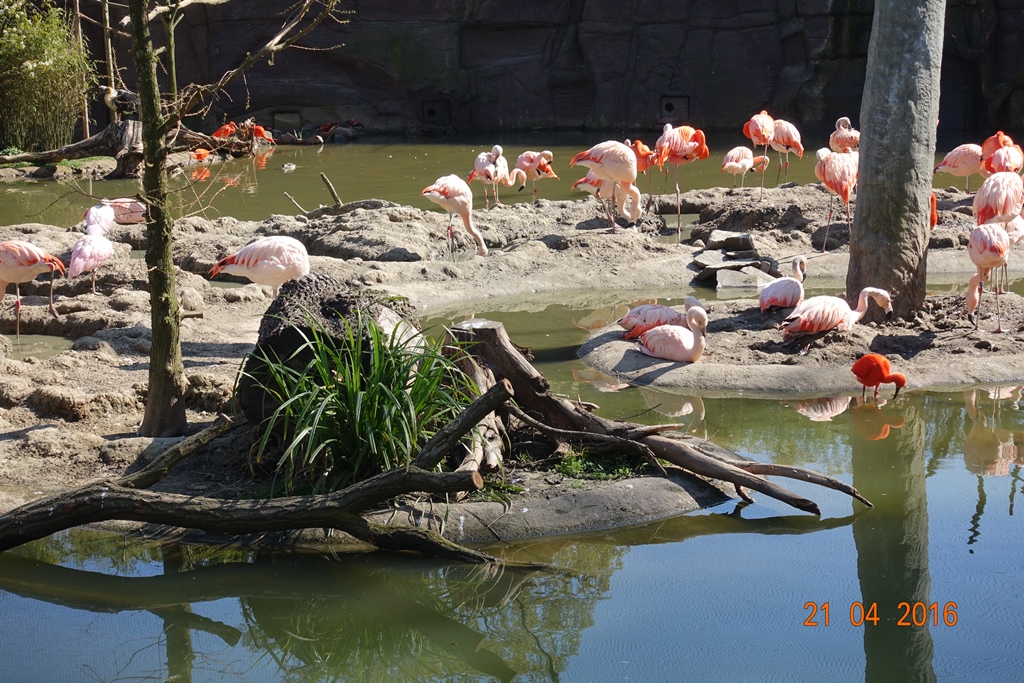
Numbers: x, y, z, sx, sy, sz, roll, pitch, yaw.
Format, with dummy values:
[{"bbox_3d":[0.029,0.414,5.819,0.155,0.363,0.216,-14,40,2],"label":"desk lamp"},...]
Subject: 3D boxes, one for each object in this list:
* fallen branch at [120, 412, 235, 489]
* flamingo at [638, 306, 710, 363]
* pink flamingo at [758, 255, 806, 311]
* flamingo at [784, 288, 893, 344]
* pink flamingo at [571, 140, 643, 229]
[{"bbox_3d":[-1.680,0.541,9.970,0.580,0.320,0.120,-5,11,-20],"label":"fallen branch"},{"bbox_3d":[1.022,-0.044,12.600,0.450,0.330,0.270,5,12,29],"label":"flamingo"},{"bbox_3d":[1.861,-0.399,13.700,0.280,0.370,0.420,6,12,33],"label":"pink flamingo"},{"bbox_3d":[2.290,-0.183,14.050,0.730,0.360,0.310,-5,11,-18],"label":"flamingo"},{"bbox_3d":[0.769,-1.269,16.200,0.560,0.740,0.270,1,10,9],"label":"pink flamingo"}]

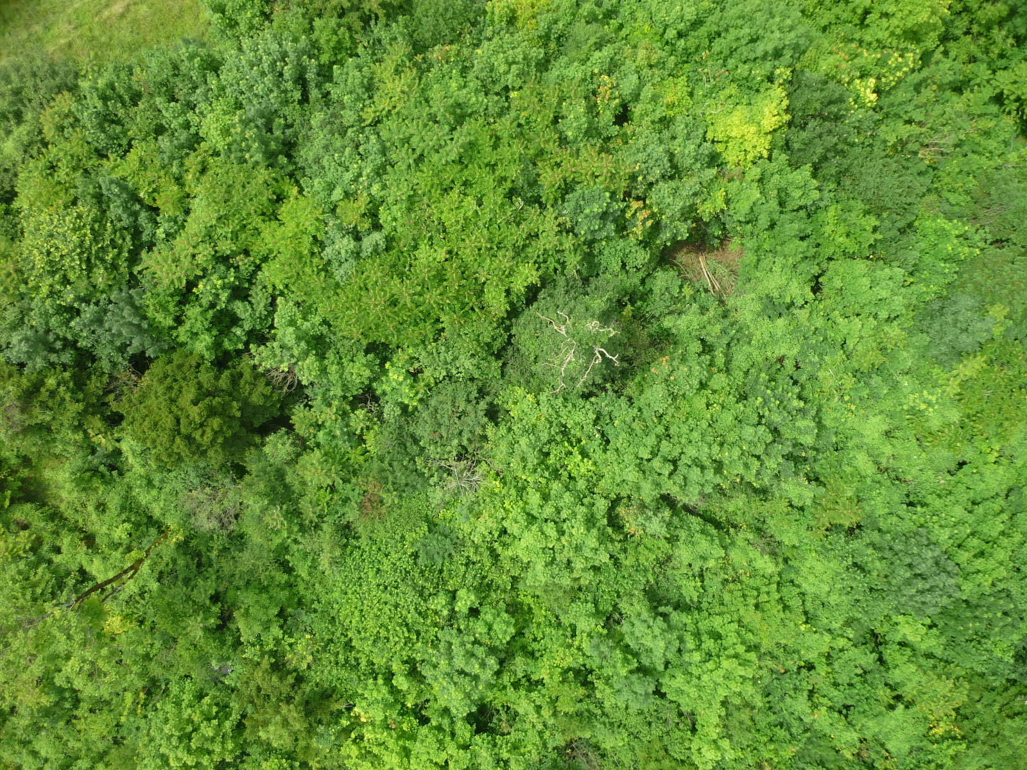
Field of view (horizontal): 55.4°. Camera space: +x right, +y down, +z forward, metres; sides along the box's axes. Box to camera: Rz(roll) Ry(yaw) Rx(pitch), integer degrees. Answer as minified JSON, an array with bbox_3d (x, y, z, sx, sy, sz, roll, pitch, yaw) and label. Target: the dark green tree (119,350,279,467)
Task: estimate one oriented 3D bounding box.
[{"bbox_3d":[-11.900,0.950,38.500,5.800,7.500,4.700,0,88,0],"label":"dark green tree"}]

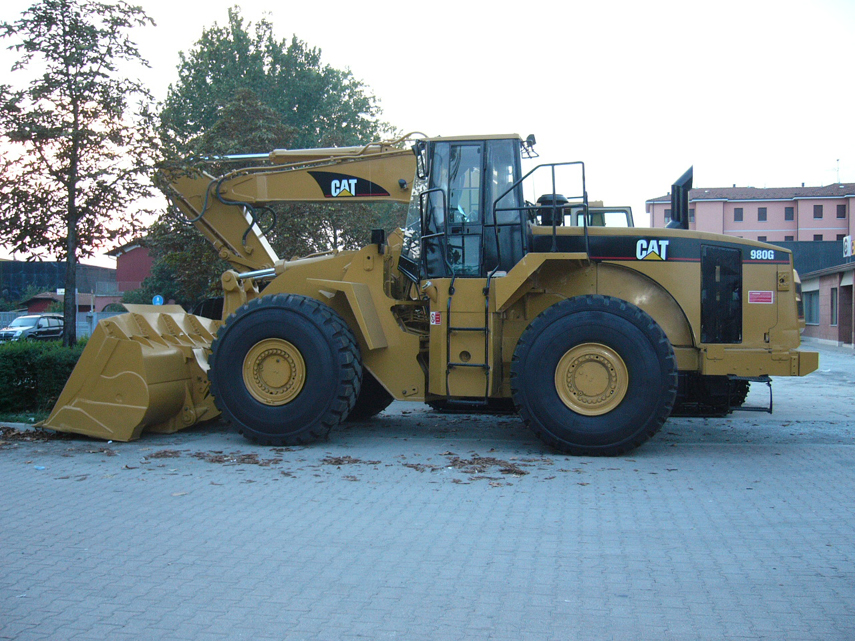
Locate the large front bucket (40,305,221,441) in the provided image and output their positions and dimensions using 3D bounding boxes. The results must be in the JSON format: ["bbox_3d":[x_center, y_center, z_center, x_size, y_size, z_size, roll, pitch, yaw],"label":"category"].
[{"bbox_3d":[-3.721,0.637,12.493,1.810,1.680,3.440,0,1,14],"label":"large front bucket"}]

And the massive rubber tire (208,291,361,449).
[{"bbox_3d":[-1.761,0.600,10.745,1.851,1.803,0.750,0,1,14],"label":"massive rubber tire"}]

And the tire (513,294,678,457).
[{"bbox_3d":[1.893,0.612,9.910,1.851,1.803,0.750,0,1,12],"label":"tire"}]

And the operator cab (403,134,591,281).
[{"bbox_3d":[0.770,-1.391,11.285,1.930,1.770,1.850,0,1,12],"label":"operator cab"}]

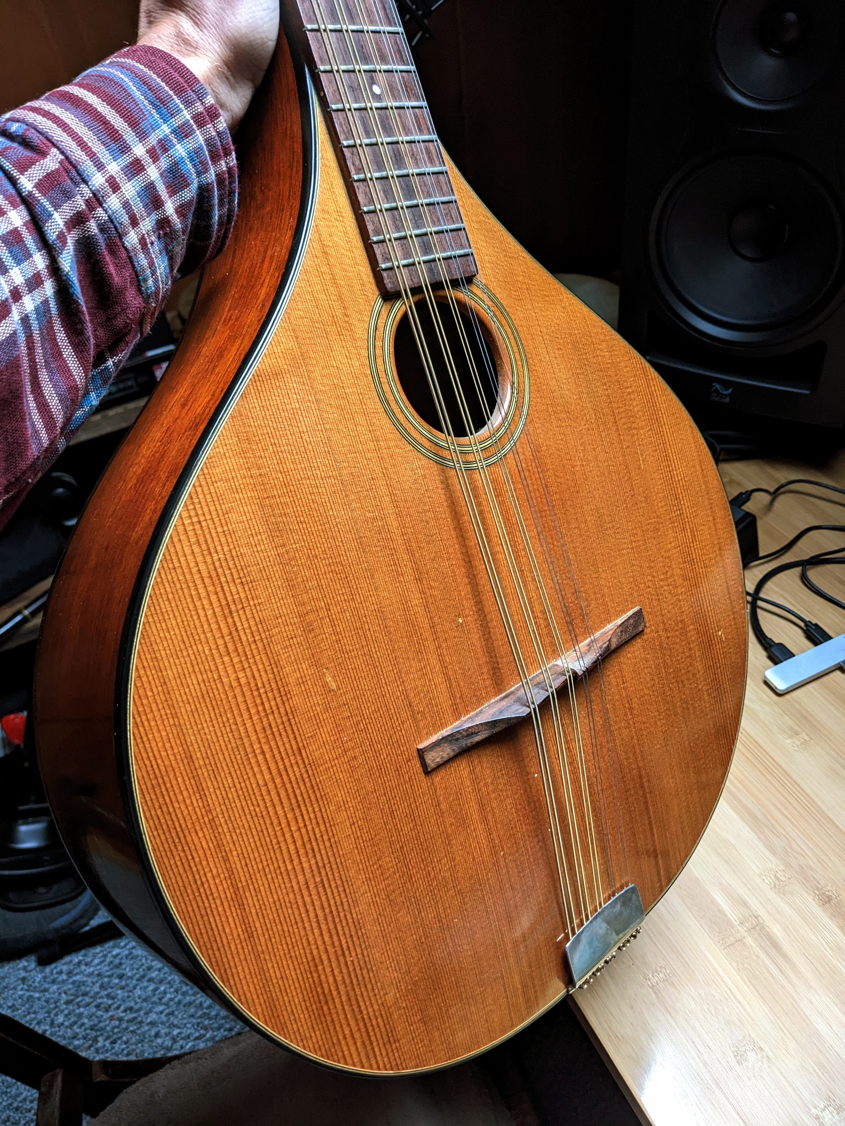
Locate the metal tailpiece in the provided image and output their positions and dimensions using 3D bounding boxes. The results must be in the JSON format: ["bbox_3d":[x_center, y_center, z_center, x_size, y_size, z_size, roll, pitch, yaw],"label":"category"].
[{"bbox_3d":[0.079,0.168,0.401,0.054,0.025,0.018,-25,14,-38],"label":"metal tailpiece"}]

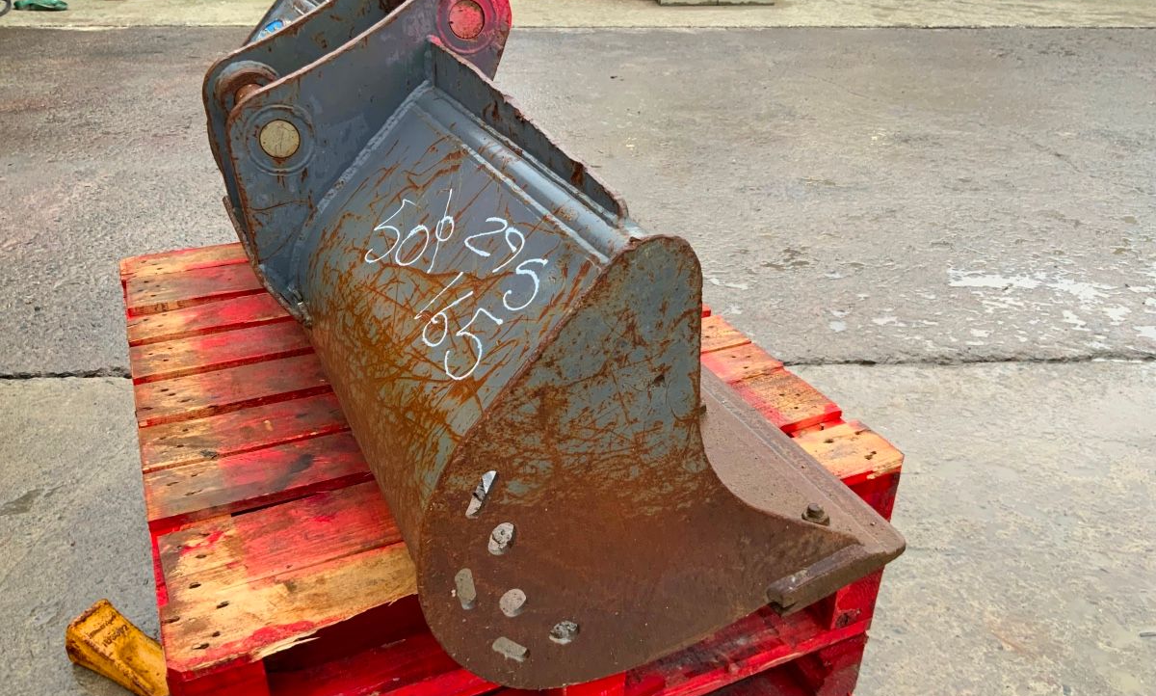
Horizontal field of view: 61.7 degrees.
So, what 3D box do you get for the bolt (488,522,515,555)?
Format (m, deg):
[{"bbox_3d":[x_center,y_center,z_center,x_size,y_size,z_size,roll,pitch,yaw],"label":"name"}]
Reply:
[{"bbox_3d":[-0.071,0.177,0.902,0.028,0.033,0.020,-12,32,-21],"label":"bolt"}]

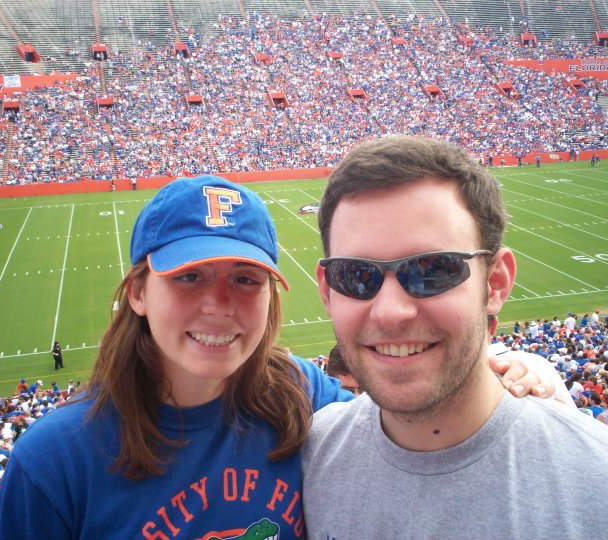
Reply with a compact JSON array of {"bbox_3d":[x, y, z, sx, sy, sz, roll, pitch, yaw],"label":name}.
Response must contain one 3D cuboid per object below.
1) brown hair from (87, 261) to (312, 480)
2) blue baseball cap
[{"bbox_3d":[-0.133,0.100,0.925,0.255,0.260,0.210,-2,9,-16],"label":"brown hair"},{"bbox_3d":[-0.107,-0.043,0.877,0.175,0.144,0.260,6,-4,-21],"label":"blue baseball cap"}]

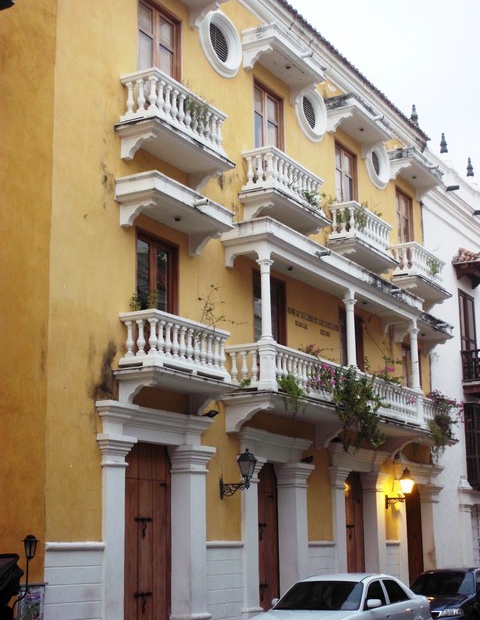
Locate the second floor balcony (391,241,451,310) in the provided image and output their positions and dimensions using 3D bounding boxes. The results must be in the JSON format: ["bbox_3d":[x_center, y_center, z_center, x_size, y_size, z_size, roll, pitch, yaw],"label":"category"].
[{"bbox_3d":[4.967,-0.777,31.744,0.740,1.450,2.880,-7,-13,26],"label":"second floor balcony"}]

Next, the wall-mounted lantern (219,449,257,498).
[{"bbox_3d":[-0.032,2.956,20.908,0.670,0.900,0.270,-7,-13,26],"label":"wall-mounted lantern"}]

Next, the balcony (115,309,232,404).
[{"bbox_3d":[-0.944,0.882,18.372,0.721,1.339,2.659,-7,-13,27],"label":"balcony"}]

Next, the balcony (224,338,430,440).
[{"bbox_3d":[2.221,2.193,25.248,0.980,1.540,9.200,-7,-13,26],"label":"balcony"}]

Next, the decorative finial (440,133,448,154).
[{"bbox_3d":[6.183,-5.065,35.345,0.216,0.649,0.216,-7,-13,27],"label":"decorative finial"}]

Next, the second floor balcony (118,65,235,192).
[{"bbox_3d":[-1.004,-2.910,19.156,0.721,1.236,2.659,-7,-13,27],"label":"second floor balcony"}]

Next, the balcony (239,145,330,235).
[{"bbox_3d":[0.914,-2.198,22.744,0.721,1.236,2.659,-7,-13,27],"label":"balcony"}]

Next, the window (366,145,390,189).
[{"bbox_3d":[3.596,-3.707,30.403,0.270,1.280,1.320,-7,-13,26],"label":"window"}]

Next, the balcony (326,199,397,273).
[{"bbox_3d":[2.992,-1.512,27.985,0.740,1.450,2.880,-7,-13,26],"label":"balcony"}]

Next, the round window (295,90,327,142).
[{"bbox_3d":[1.620,-4.432,26.642,0.270,1.280,1.320,-7,-13,26],"label":"round window"}]

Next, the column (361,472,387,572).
[{"bbox_3d":[3.073,5.385,26.130,0.515,3.306,0.659,-7,-13,27],"label":"column"}]

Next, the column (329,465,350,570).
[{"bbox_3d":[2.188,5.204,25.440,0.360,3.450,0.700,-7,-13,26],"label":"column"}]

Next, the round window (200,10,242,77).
[{"bbox_3d":[-0.379,-5.195,22.843,0.270,1.300,1.320,-7,-13,26],"label":"round window"}]

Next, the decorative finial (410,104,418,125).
[{"bbox_3d":[5.275,-5.907,35.148,0.240,0.720,0.240,-7,-13,26],"label":"decorative finial"}]

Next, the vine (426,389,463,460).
[{"bbox_3d":[5.043,2.811,28.505,0.474,1.607,1.236,-7,-13,27],"label":"vine"}]

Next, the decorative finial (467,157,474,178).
[{"bbox_3d":[7.426,-4.634,37.678,0.216,0.649,0.216,-7,-13,27],"label":"decorative finial"}]

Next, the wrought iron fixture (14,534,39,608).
[{"bbox_3d":[-2.291,2.806,12.500,0.210,0.790,0.190,-7,-13,27],"label":"wrought iron fixture"}]

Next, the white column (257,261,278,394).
[{"bbox_3d":[0.511,0.234,21.674,0.310,2.540,0.310,-7,-13,26],"label":"white column"}]

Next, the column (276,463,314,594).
[{"bbox_3d":[1.093,4.650,22.425,0.515,3.306,0.659,-7,-13,27],"label":"column"}]

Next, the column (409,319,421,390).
[{"bbox_3d":[4.074,1.076,27.167,0.237,1.607,0.237,-7,-13,27],"label":"column"}]

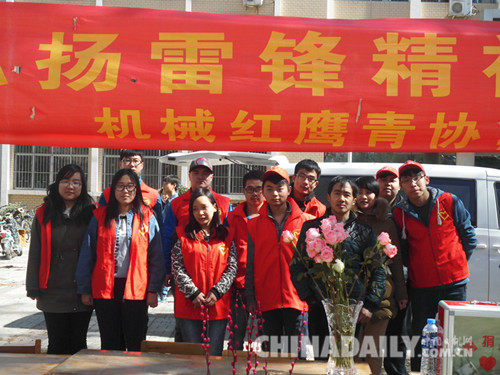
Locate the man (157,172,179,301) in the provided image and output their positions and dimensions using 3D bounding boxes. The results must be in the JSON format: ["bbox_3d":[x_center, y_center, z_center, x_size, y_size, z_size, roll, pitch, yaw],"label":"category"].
[{"bbox_3d":[-1.020,0.675,8.900,0.360,1.660,0.480,1,1,-37],"label":"man"}]

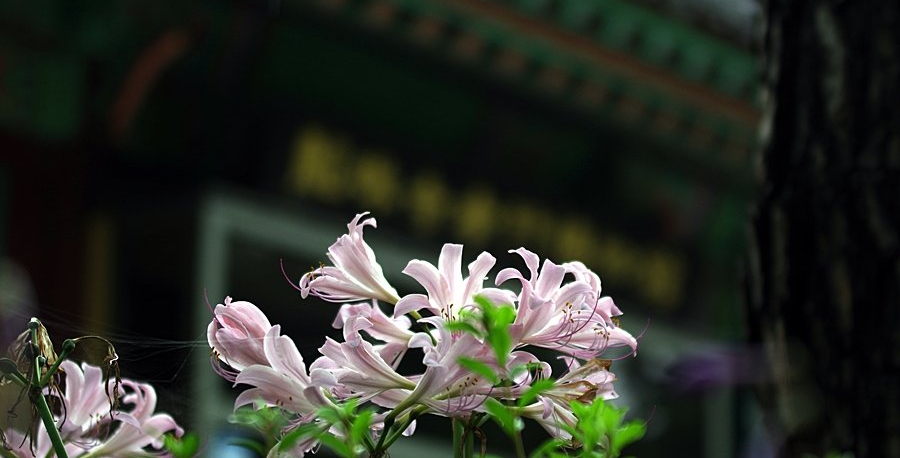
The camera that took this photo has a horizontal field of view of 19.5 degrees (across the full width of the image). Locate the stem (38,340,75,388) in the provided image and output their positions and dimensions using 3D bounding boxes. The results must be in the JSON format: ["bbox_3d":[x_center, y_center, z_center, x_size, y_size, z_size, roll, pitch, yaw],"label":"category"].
[{"bbox_3d":[-0.297,0.101,1.980,0.010,0.042,0.010,37,0,0],"label":"stem"}]

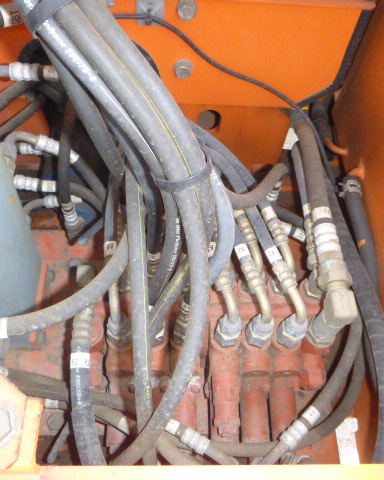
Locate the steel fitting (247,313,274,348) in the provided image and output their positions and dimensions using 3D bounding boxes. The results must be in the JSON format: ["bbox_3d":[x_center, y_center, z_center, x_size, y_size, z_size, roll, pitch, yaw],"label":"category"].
[{"bbox_3d":[0.072,0.092,0.475,0.028,0.029,0.028,3,60,-6],"label":"steel fitting"}]

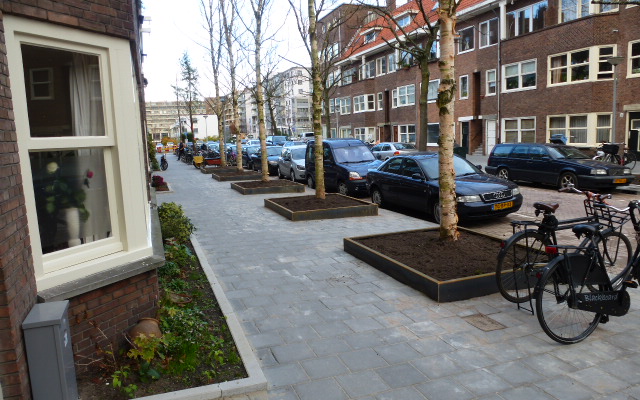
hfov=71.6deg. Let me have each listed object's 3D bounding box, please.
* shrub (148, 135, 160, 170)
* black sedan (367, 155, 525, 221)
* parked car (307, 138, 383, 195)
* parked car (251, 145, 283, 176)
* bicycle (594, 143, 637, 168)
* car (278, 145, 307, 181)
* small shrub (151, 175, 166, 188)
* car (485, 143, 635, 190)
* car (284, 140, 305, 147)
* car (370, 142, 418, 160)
[{"bbox_3d":[-9.752,-2.768,26.110,0.750,2.050,0.850,-4,8,-21],"label":"shrub"},{"bbox_3d":[2.740,-0.431,10.704,1.750,1.420,4.480,-5,9,-21],"label":"black sedan"},{"bbox_3d":[0.932,-1.250,15.678,1.680,1.820,4.000,-5,9,-22],"label":"parked car"},{"bbox_3d":[-2.592,-2.210,24.179,1.740,1.450,4.200,-5,9,-21],"label":"parked car"},{"bbox_3d":[10.501,-1.498,15.823,0.600,1.060,1.750,-5,9,-21],"label":"bicycle"},{"bbox_3d":[-0.824,-1.692,20.028,1.660,1.490,3.720,-5,9,-21],"label":"car"},{"bbox_3d":[-5.943,-0.679,16.190,0.520,0.420,0.520,-4,8,-21],"label":"small shrub"},{"bbox_3d":[7.703,-1.185,14.701,1.780,1.450,4.710,-4,8,-18],"label":"car"},{"bbox_3d":[-2.056,-4.529,39.502,1.720,1.450,4.200,-5,9,-21],"label":"car"},{"bbox_3d":[3.737,-2.438,24.335,1.720,1.430,4.350,-4,8,-21],"label":"car"}]

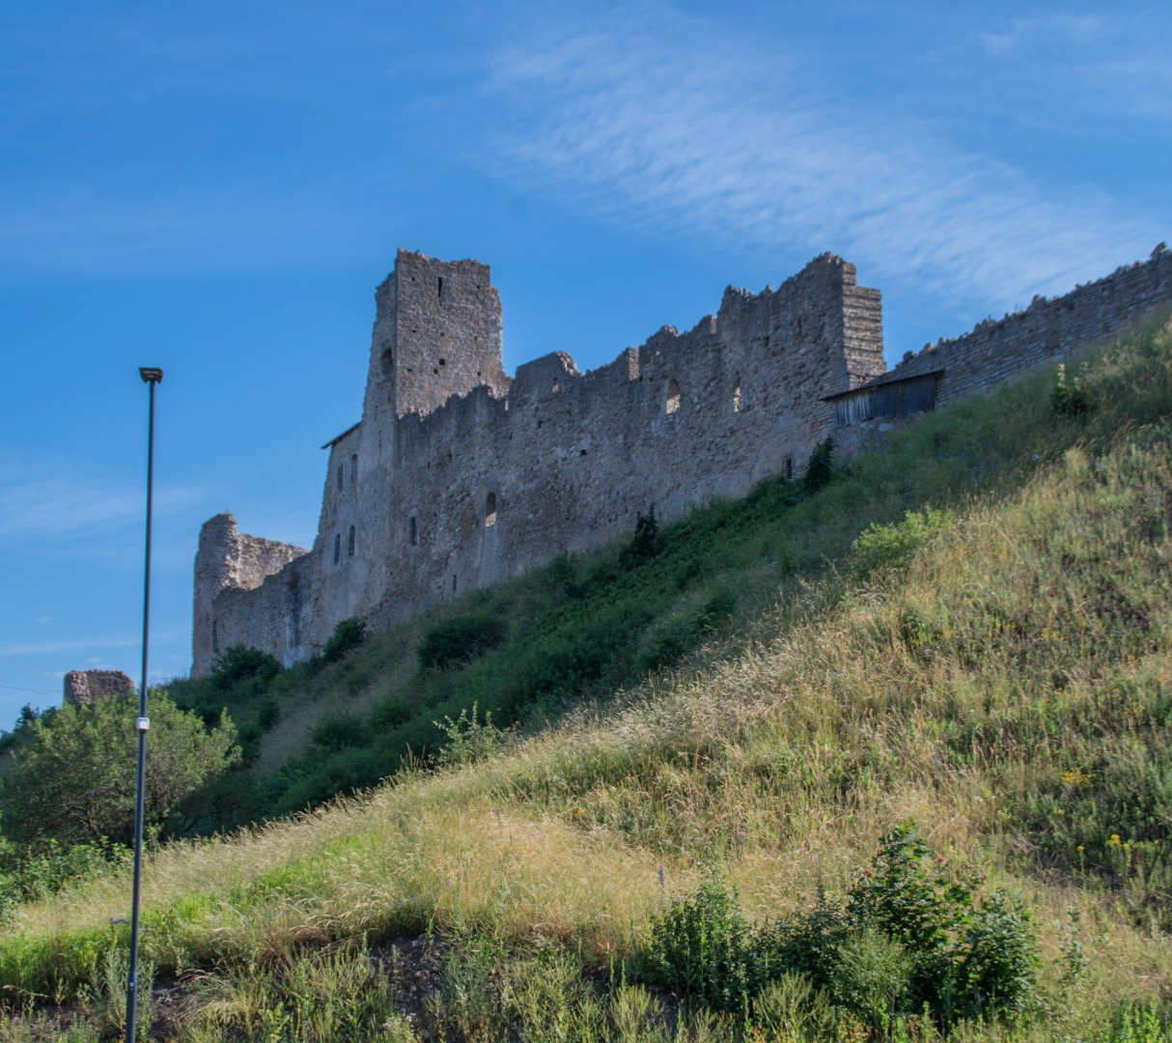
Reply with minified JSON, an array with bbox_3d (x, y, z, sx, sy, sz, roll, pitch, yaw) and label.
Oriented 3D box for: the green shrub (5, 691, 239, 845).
[{"bbox_3d":[-10.625,5.707,60.000,5.380,3.460,4.840,0,-10,0],"label":"green shrub"}]

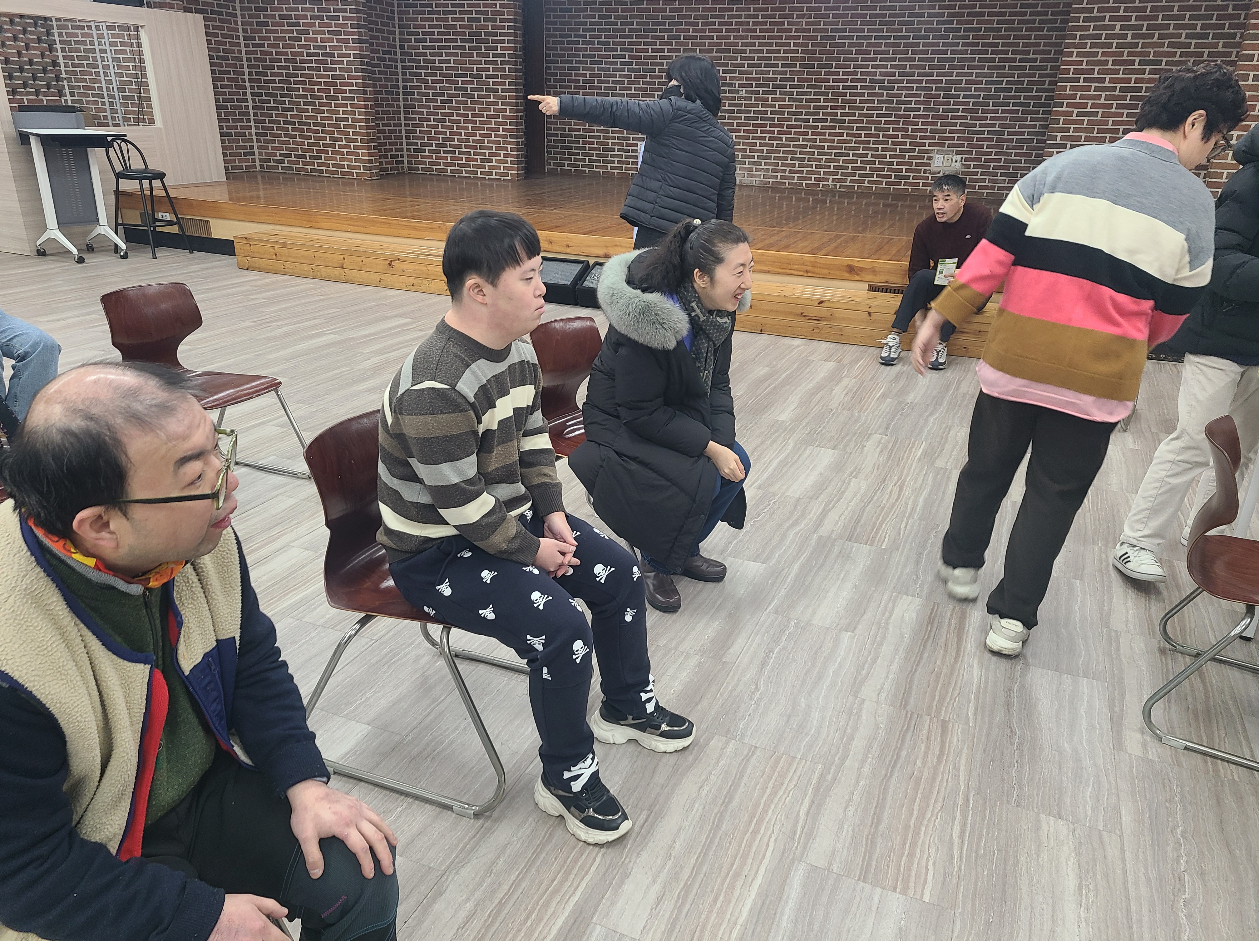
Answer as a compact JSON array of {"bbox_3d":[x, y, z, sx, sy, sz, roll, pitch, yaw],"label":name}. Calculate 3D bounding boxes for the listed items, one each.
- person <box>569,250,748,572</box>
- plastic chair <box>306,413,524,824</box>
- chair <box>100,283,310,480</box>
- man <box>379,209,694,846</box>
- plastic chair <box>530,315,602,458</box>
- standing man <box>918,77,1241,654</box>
[{"bbox_3d":[0.081,-0.189,2.864,0.604,1.108,0.534,16,25,32],"label":"person"},{"bbox_3d":[-0.406,0.252,2.150,0.534,0.775,0.534,9,22,19],"label":"plastic chair"},{"bbox_3d":[-1.561,-0.287,3.451,0.534,0.775,0.534,10,23,21],"label":"chair"},{"bbox_3d":[-0.235,0.077,2.001,0.745,1.219,0.504,10,23,20],"label":"man"},{"bbox_3d":[-0.056,-0.099,3.083,0.534,0.775,0.534,12,23,25],"label":"plastic chair"},{"bbox_3d":[1.135,-0.278,2.591,0.705,1.531,0.564,20,28,39],"label":"standing man"}]

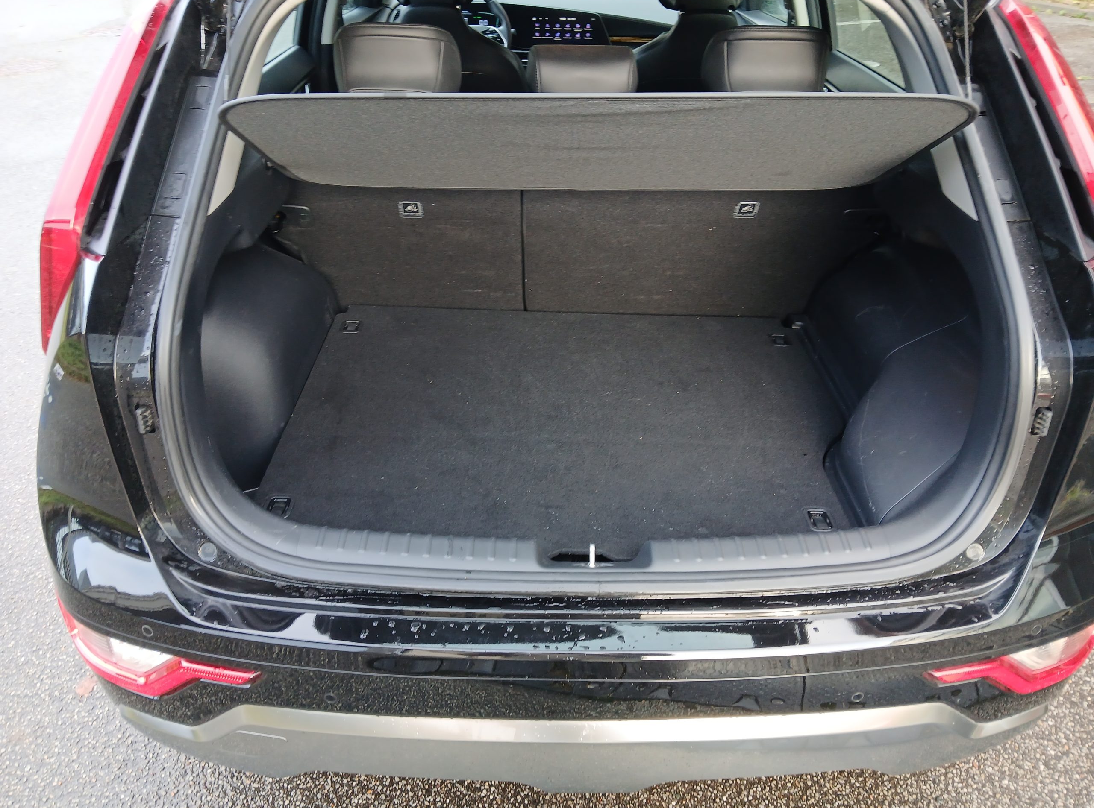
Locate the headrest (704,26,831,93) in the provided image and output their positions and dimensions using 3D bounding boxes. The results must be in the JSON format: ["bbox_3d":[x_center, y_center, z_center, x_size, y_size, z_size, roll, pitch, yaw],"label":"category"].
[{"bbox_3d":[0.415,-0.648,1.565,0.240,0.155,0.110,0,37,0],"label":"headrest"}]

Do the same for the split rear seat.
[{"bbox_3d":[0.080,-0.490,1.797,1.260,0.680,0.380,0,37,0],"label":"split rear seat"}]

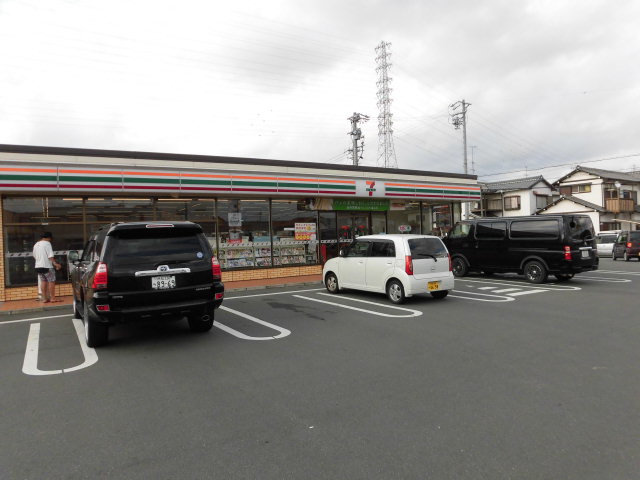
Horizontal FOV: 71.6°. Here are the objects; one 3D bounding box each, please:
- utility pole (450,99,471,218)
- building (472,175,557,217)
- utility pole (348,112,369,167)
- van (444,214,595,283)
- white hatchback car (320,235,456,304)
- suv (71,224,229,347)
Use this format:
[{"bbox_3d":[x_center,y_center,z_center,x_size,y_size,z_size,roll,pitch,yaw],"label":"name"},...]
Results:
[{"bbox_3d":[12.063,-5.441,37.274,0.900,12.470,1.900,-2,1,-31],"label":"utility pole"},{"bbox_3d":[21.404,-3.155,50.340,4.900,7.090,8.600,-2,1,-31],"label":"building"},{"bbox_3d":[2.910,-4.192,33.130,1.800,10.600,1.000,-2,1,-31],"label":"utility pole"},{"bbox_3d":[6.078,0.217,14.224,1.700,1.970,4.700,-2,1,-37],"label":"van"},{"bbox_3d":[1.441,0.618,10.874,1.475,1.500,3.400,-2,1,-33],"label":"white hatchback car"},{"bbox_3d":[-3.263,0.640,7.967,1.870,1.790,4.720,-2,1,-31],"label":"suv"}]

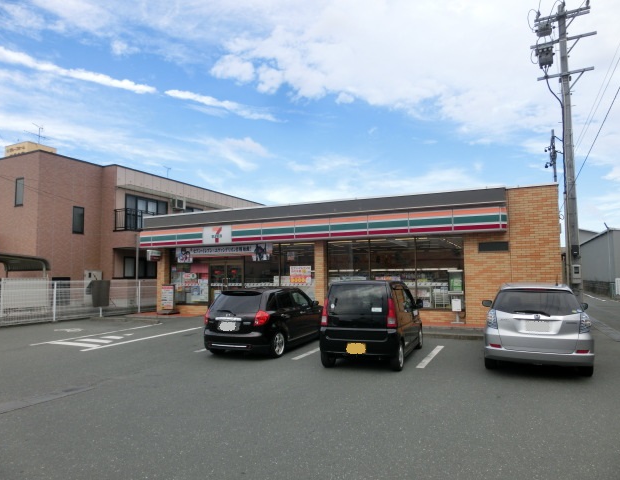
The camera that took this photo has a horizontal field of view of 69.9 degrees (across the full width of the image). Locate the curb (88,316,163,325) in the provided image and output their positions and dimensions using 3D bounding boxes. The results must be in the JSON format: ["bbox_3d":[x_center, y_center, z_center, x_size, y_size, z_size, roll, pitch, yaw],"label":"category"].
[{"bbox_3d":[-7.117,3.111,17.161,3.550,0.130,0.170,-3,-5,24],"label":"curb"}]

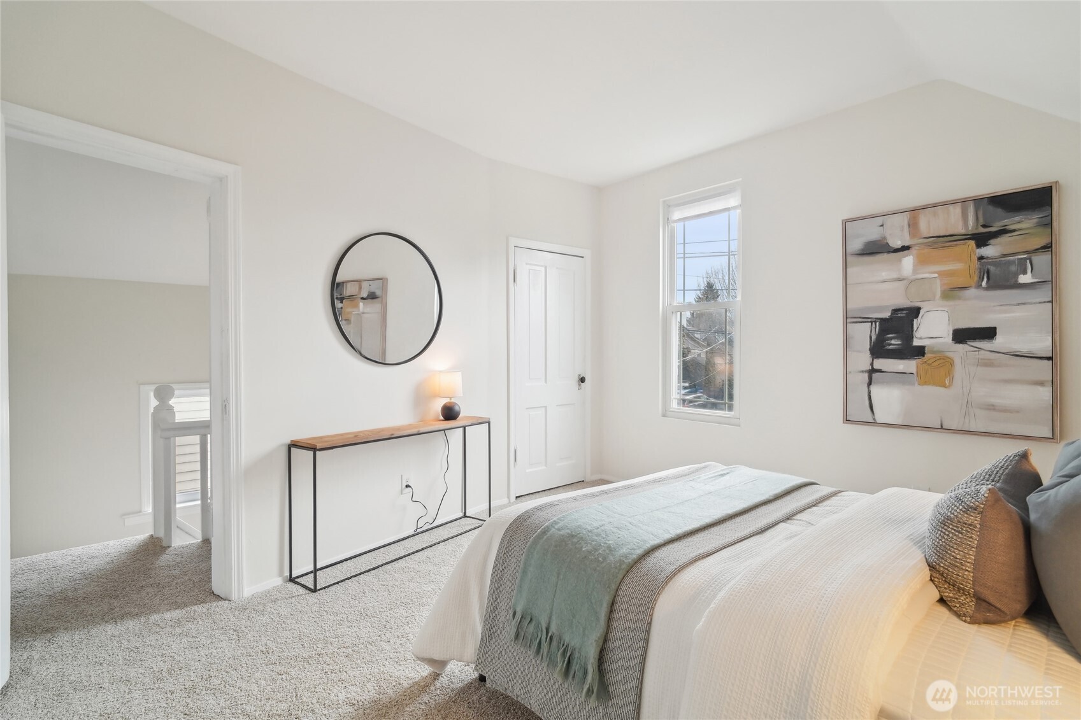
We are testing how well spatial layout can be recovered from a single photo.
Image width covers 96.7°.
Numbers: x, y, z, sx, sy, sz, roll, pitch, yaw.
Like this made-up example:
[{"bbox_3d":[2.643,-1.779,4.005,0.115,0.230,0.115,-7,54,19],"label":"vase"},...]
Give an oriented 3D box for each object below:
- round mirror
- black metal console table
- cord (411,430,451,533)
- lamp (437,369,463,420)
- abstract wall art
[{"bbox_3d":[-0.896,-0.365,2.915,0.030,0.786,0.786,0,1,37],"label":"round mirror"},{"bbox_3d":[-0.802,0.759,2.845,0.242,0.713,1.213,0,1,37],"label":"black metal console table"},{"bbox_3d":[-0.710,0.785,3.143,0.070,0.655,0.316,0,1,37],"label":"cord"},{"bbox_3d":[-0.584,0.236,3.131,0.154,0.327,0.154,0,0,0],"label":"lamp"},{"bbox_3d":[2.233,-0.234,2.695,0.919,1.276,0.045,0,1,45],"label":"abstract wall art"}]

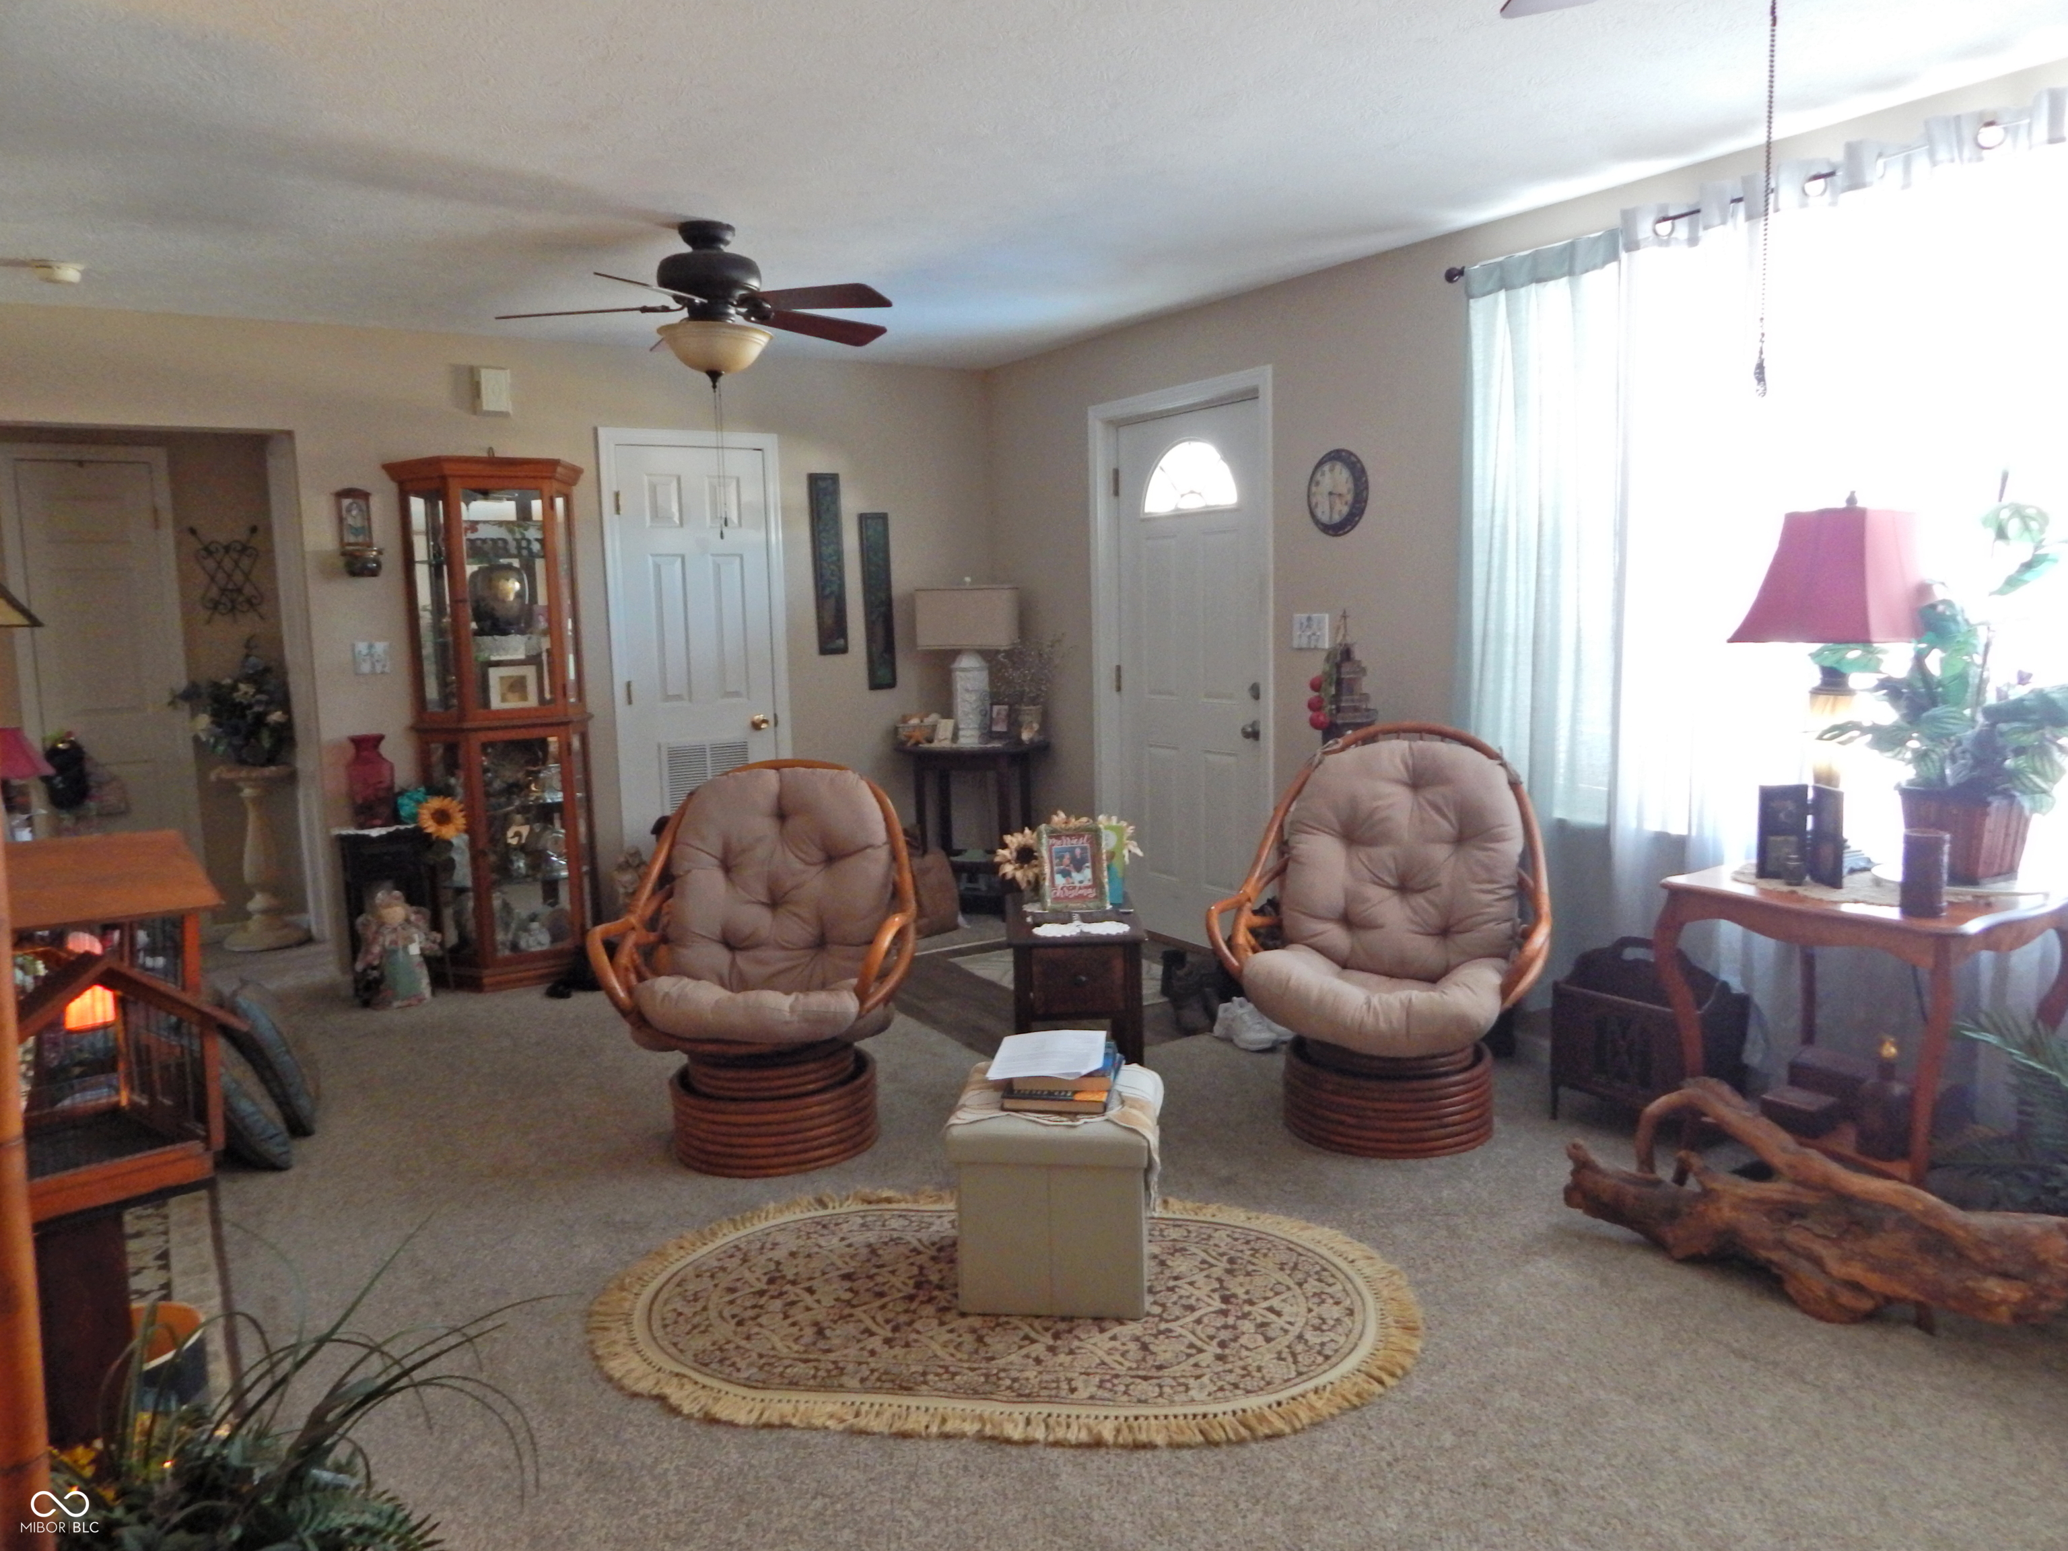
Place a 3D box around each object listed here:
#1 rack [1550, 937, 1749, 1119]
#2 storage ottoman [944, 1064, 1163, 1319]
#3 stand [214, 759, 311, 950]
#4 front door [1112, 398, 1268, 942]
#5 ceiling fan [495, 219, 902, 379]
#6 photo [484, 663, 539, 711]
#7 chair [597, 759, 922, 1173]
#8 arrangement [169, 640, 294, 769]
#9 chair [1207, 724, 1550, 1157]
[{"bbox_3d":[1.555,0.655,3.325,0.235,0.490,0.370,-8,10,-41],"label":"rack"},{"bbox_3d":[0.050,0.834,2.700,0.385,0.380,0.380,-1,8,6],"label":"storage ottoman"},{"bbox_3d":[-3.321,0.334,5.636,0.380,0.760,0.380,-7,10,-32],"label":"stand"},{"bbox_3d":[0.603,-0.338,5.115,0.050,2.030,0.870,-7,10,-32],"label":"front door"},{"bbox_3d":[-0.873,-1.282,3.584,1.100,0.400,1.100,-1,9,0],"label":"ceiling fan"},{"bbox_3d":[-1.959,-0.332,4.948,0.195,0.175,0.030,-7,10,-32],"label":"photo"},{"bbox_3d":[-0.707,0.467,3.545,0.790,0.980,0.860,-1,9,3],"label":"chair"},{"bbox_3d":[-3.297,-0.298,5.414,0.430,0.530,0.400,-7,9,-34],"label":"arrangement"},{"bbox_3d":[0.989,0.407,3.547,0.800,1.010,0.860,2,9,23],"label":"chair"}]

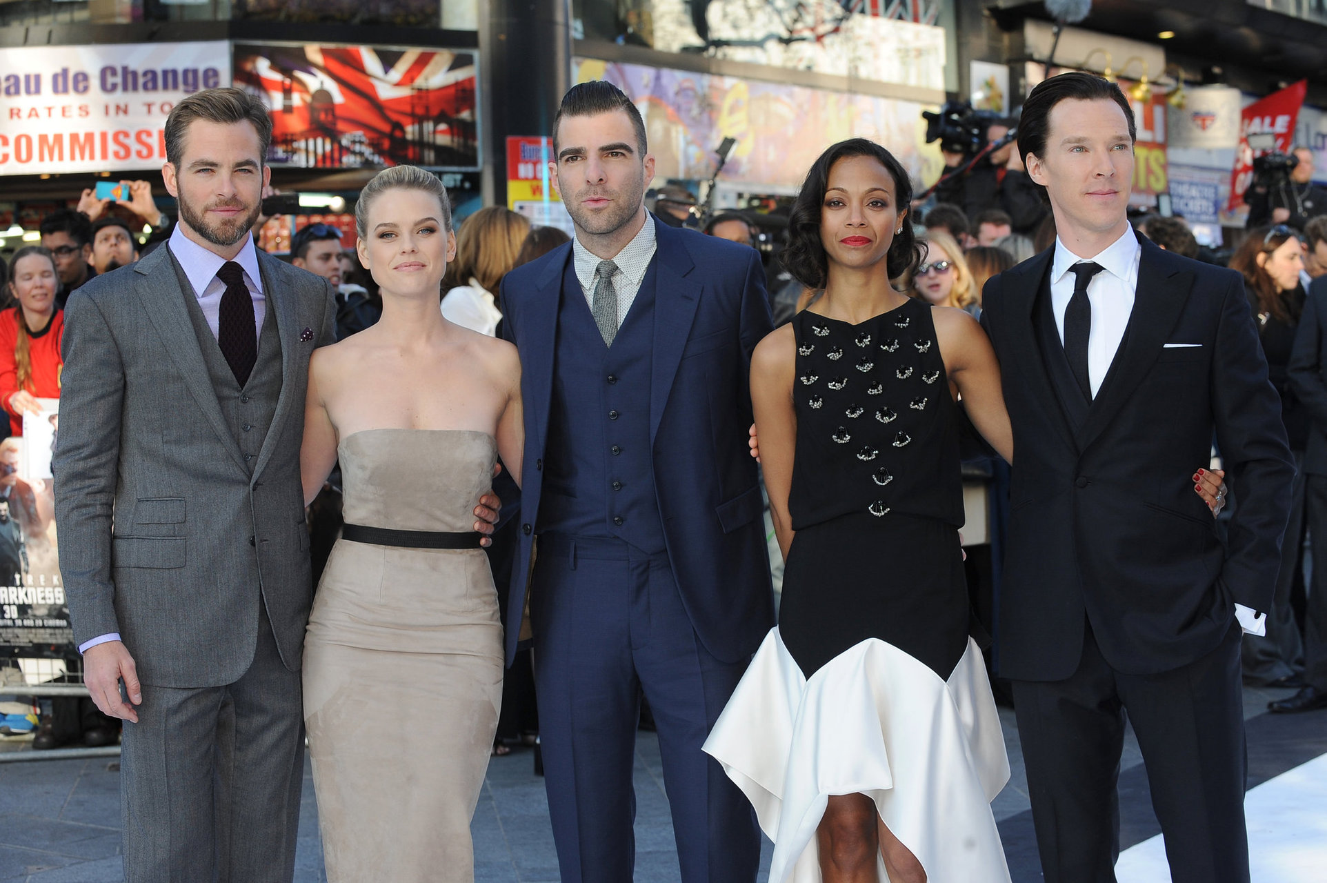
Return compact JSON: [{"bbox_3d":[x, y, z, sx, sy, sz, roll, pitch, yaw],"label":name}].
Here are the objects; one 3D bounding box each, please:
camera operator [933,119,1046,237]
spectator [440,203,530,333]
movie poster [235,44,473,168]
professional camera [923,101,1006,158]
[{"bbox_3d":[1.634,-0.706,12.600,0.500,1.760,0.560,-5,6,-44],"label":"camera operator"},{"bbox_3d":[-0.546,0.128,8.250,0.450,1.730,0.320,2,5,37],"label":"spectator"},{"bbox_3d":[-2.801,-3.055,23.500,2.400,1.120,0.080,-4,5,-32],"label":"movie poster"},{"bbox_3d":[1.502,-1.522,12.600,0.520,0.280,0.230,-4,5,-37],"label":"professional camera"}]

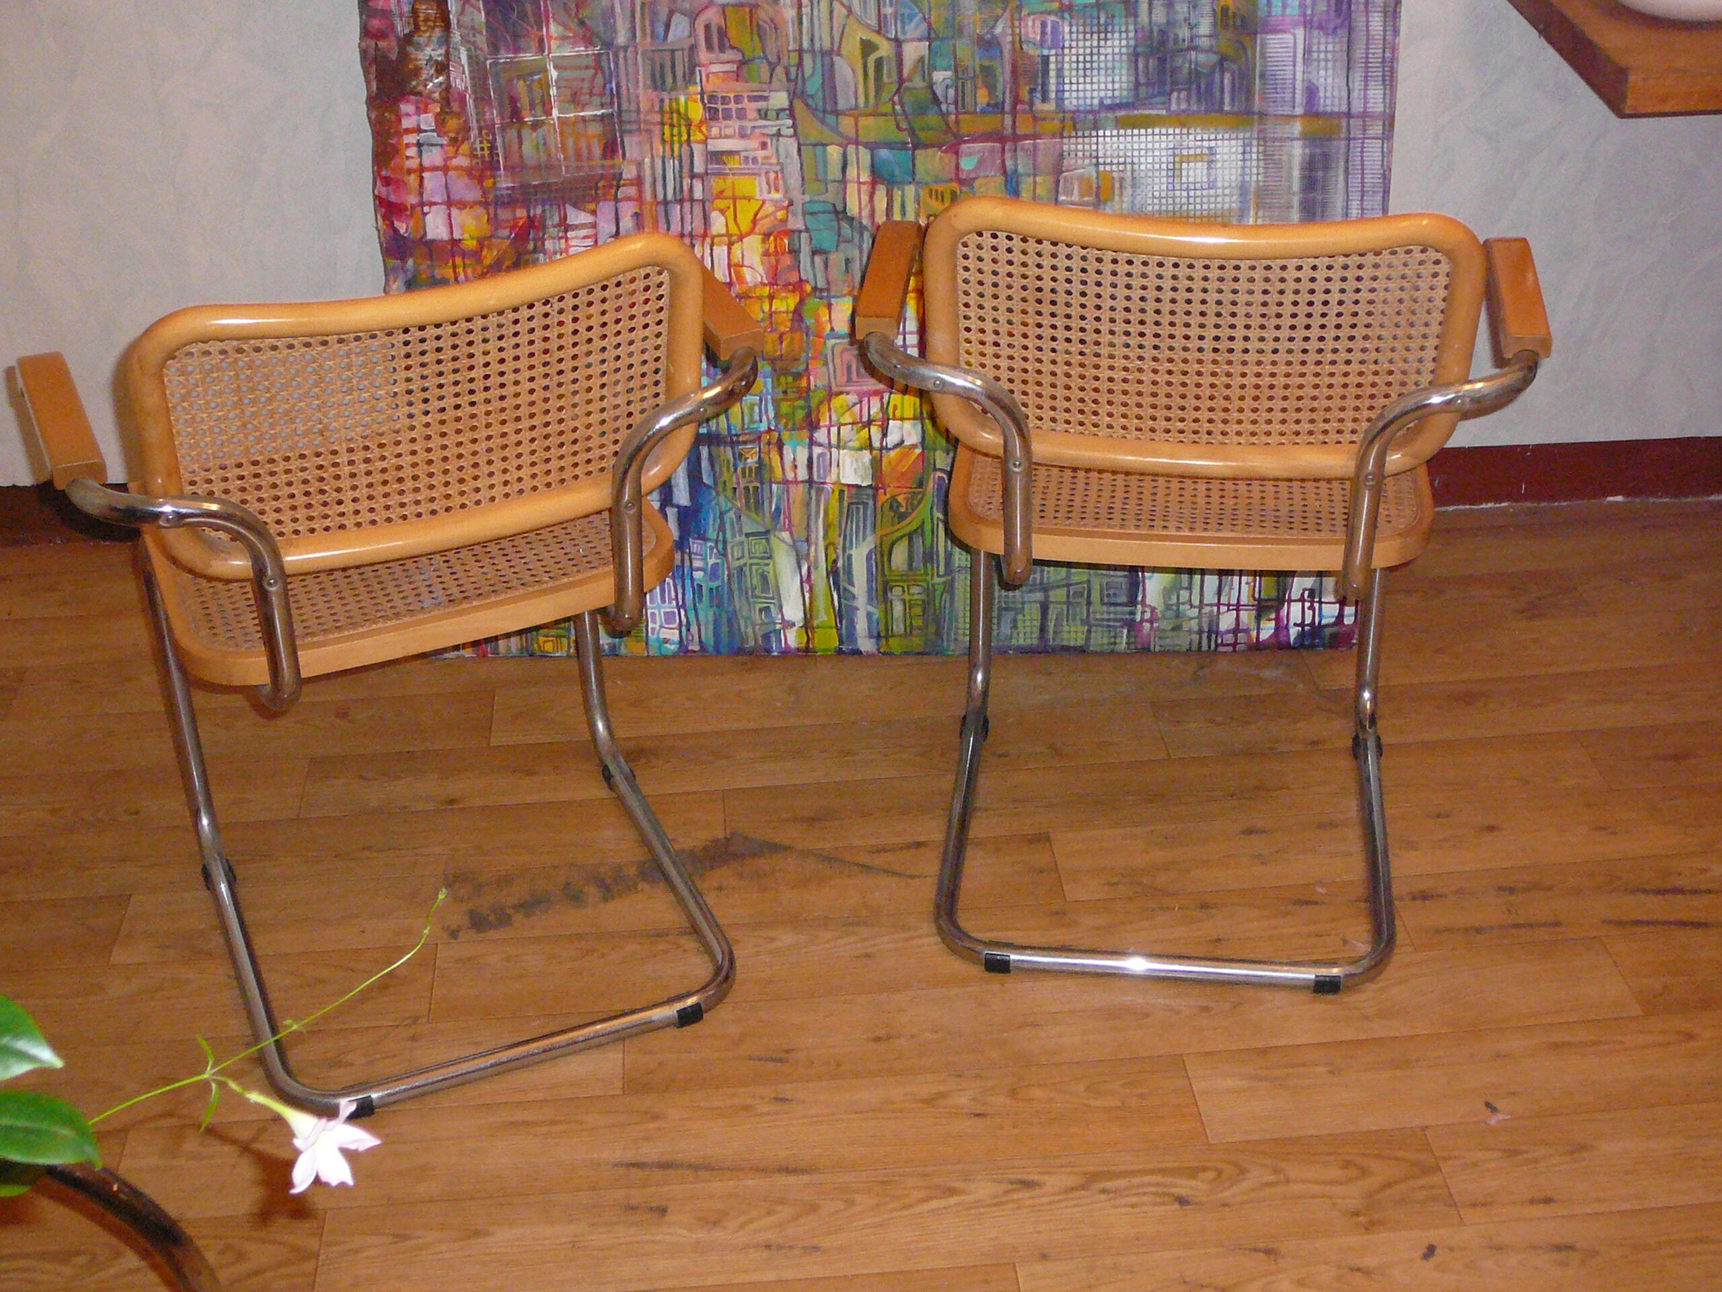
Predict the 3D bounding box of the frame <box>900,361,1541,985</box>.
[{"bbox_3d":[0.326,-0.075,2.283,0.575,0.656,0.521,3,31,7],"label":"frame"}]

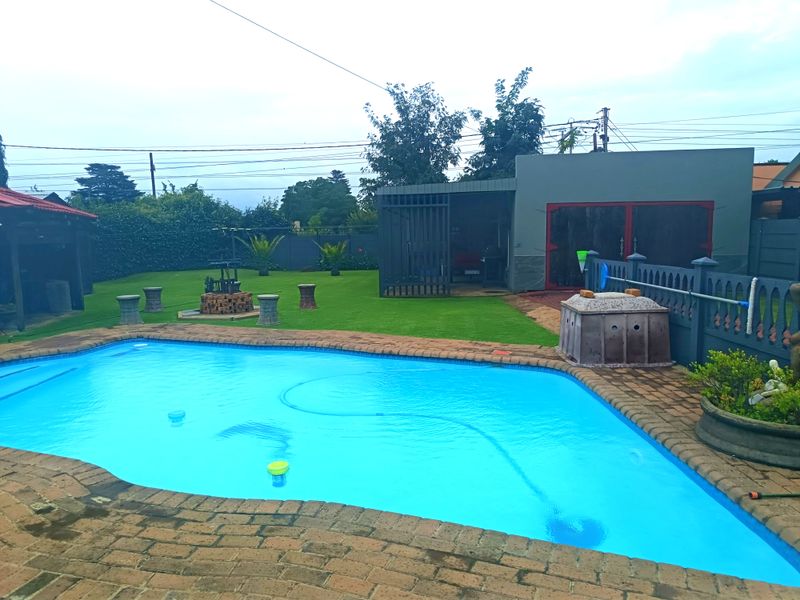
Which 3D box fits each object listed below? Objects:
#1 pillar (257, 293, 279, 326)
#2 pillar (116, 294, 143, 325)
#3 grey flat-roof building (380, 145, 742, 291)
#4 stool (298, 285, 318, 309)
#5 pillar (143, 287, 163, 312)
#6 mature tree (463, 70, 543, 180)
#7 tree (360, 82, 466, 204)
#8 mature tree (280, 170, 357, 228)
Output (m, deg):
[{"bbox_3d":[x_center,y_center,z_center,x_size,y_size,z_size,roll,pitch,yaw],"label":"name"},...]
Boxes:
[{"bbox_3d":[-2.213,0.171,9.462,0.383,0.479,0.383,-1,6,0],"label":"pillar"},{"bbox_3d":[-4.720,0.161,9.868,0.409,0.476,0.409,-1,6,0],"label":"pillar"},{"bbox_3d":[4.247,-2.208,16.423,8.870,3.450,6.000,0,7,8],"label":"grey flat-roof building"},{"bbox_3d":[-1.879,-0.068,11.509,0.382,0.481,0.382,-1,6,0],"label":"stool"},{"bbox_3d":[-4.989,-0.012,11.406,0.396,0.480,0.396,-1,6,0],"label":"pillar"},{"bbox_3d":[4.629,-5.762,24.513,4.100,8.670,4.100,-1,6,0],"label":"mature tree"},{"bbox_3d":[0.642,-5.401,24.547,4.777,8.056,4.777,-1,6,0],"label":"tree"},{"bbox_3d":[-6.577,-7.101,45.478,6.303,6.895,6.303,-1,6,0],"label":"mature tree"}]

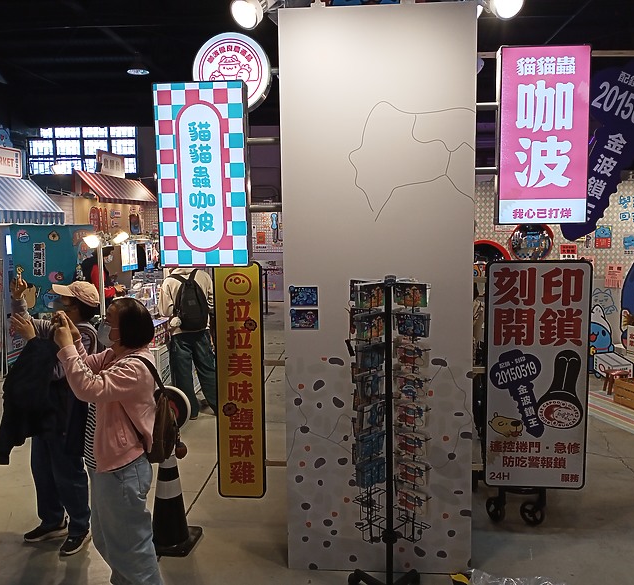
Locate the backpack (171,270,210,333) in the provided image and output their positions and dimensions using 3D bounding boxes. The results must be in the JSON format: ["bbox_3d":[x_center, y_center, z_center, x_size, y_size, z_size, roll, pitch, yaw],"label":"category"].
[{"bbox_3d":[-1.187,0.085,5.920,0.330,0.550,0.210,-1,6,0],"label":"backpack"}]

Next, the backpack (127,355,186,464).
[{"bbox_3d":[-0.695,0.519,2.800,0.220,0.440,0.270,-1,6,-6],"label":"backpack"}]

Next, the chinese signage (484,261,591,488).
[{"bbox_3d":[1.161,0.441,3.351,0.514,1.208,0.080,0,6,4],"label":"chinese signage"}]

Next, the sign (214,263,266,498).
[{"bbox_3d":[-0.424,0.502,3.559,0.265,1.334,0.080,0,6,4],"label":"sign"}]

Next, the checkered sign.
[{"bbox_3d":[-0.597,-0.612,3.331,0.462,0.945,0.120,0,6,4],"label":"checkered sign"}]

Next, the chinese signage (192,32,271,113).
[{"bbox_3d":[-0.453,-1.185,3.406,0.409,0.409,0.110,0,6,4],"label":"chinese signage"}]

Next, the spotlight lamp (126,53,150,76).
[{"bbox_3d":[-3.300,-4.192,11.600,0.410,0.360,0.410,-1,6,0],"label":"spotlight lamp"}]

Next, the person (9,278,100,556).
[{"bbox_3d":[-1.530,0.700,3.700,0.480,1.570,0.480,-3,6,-21],"label":"person"}]

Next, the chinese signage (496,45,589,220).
[{"bbox_3d":[1.138,-0.783,3.202,0.433,0.861,0.120,0,6,4],"label":"chinese signage"}]

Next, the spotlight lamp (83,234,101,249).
[{"bbox_3d":[-2.171,-0.493,6.100,0.160,0.120,0.110,2,21,21],"label":"spotlight lamp"}]

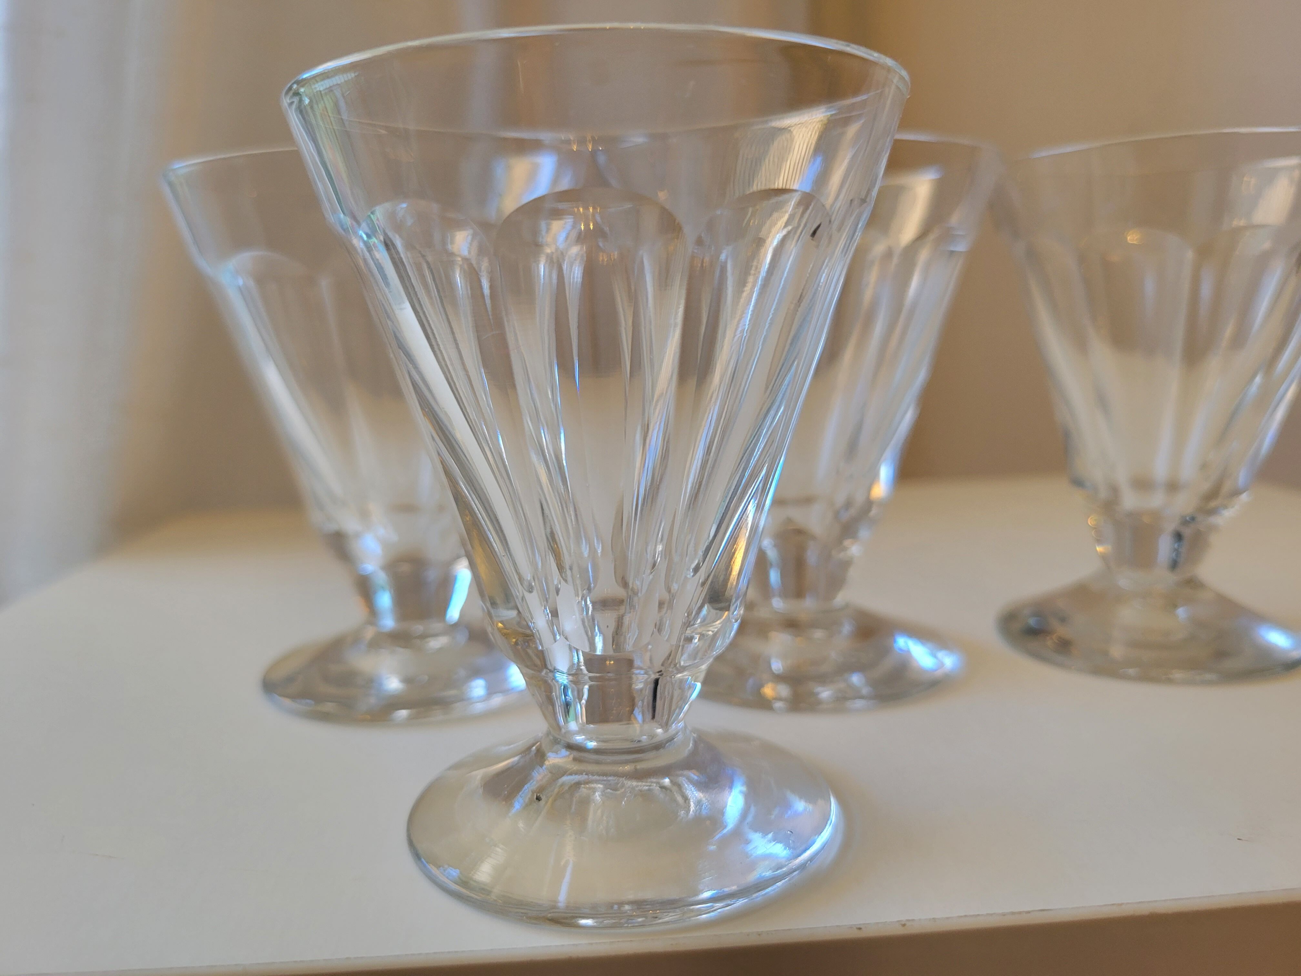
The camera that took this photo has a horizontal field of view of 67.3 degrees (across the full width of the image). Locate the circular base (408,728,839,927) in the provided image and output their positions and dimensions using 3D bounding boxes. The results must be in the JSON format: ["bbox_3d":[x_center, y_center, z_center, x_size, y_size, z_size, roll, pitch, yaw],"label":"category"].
[{"bbox_3d":[-0.004,0.041,0.145,0.063,0.013,0.063,-2,10,0],"label":"circular base"}]

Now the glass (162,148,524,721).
[{"bbox_3d":[-0.049,-0.010,0.197,0.078,0.099,0.078,-2,10,0],"label":"glass"}]

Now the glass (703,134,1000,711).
[{"bbox_3d":[0.030,-0.013,0.197,0.078,0.099,0.078,-2,10,0],"label":"glass"}]

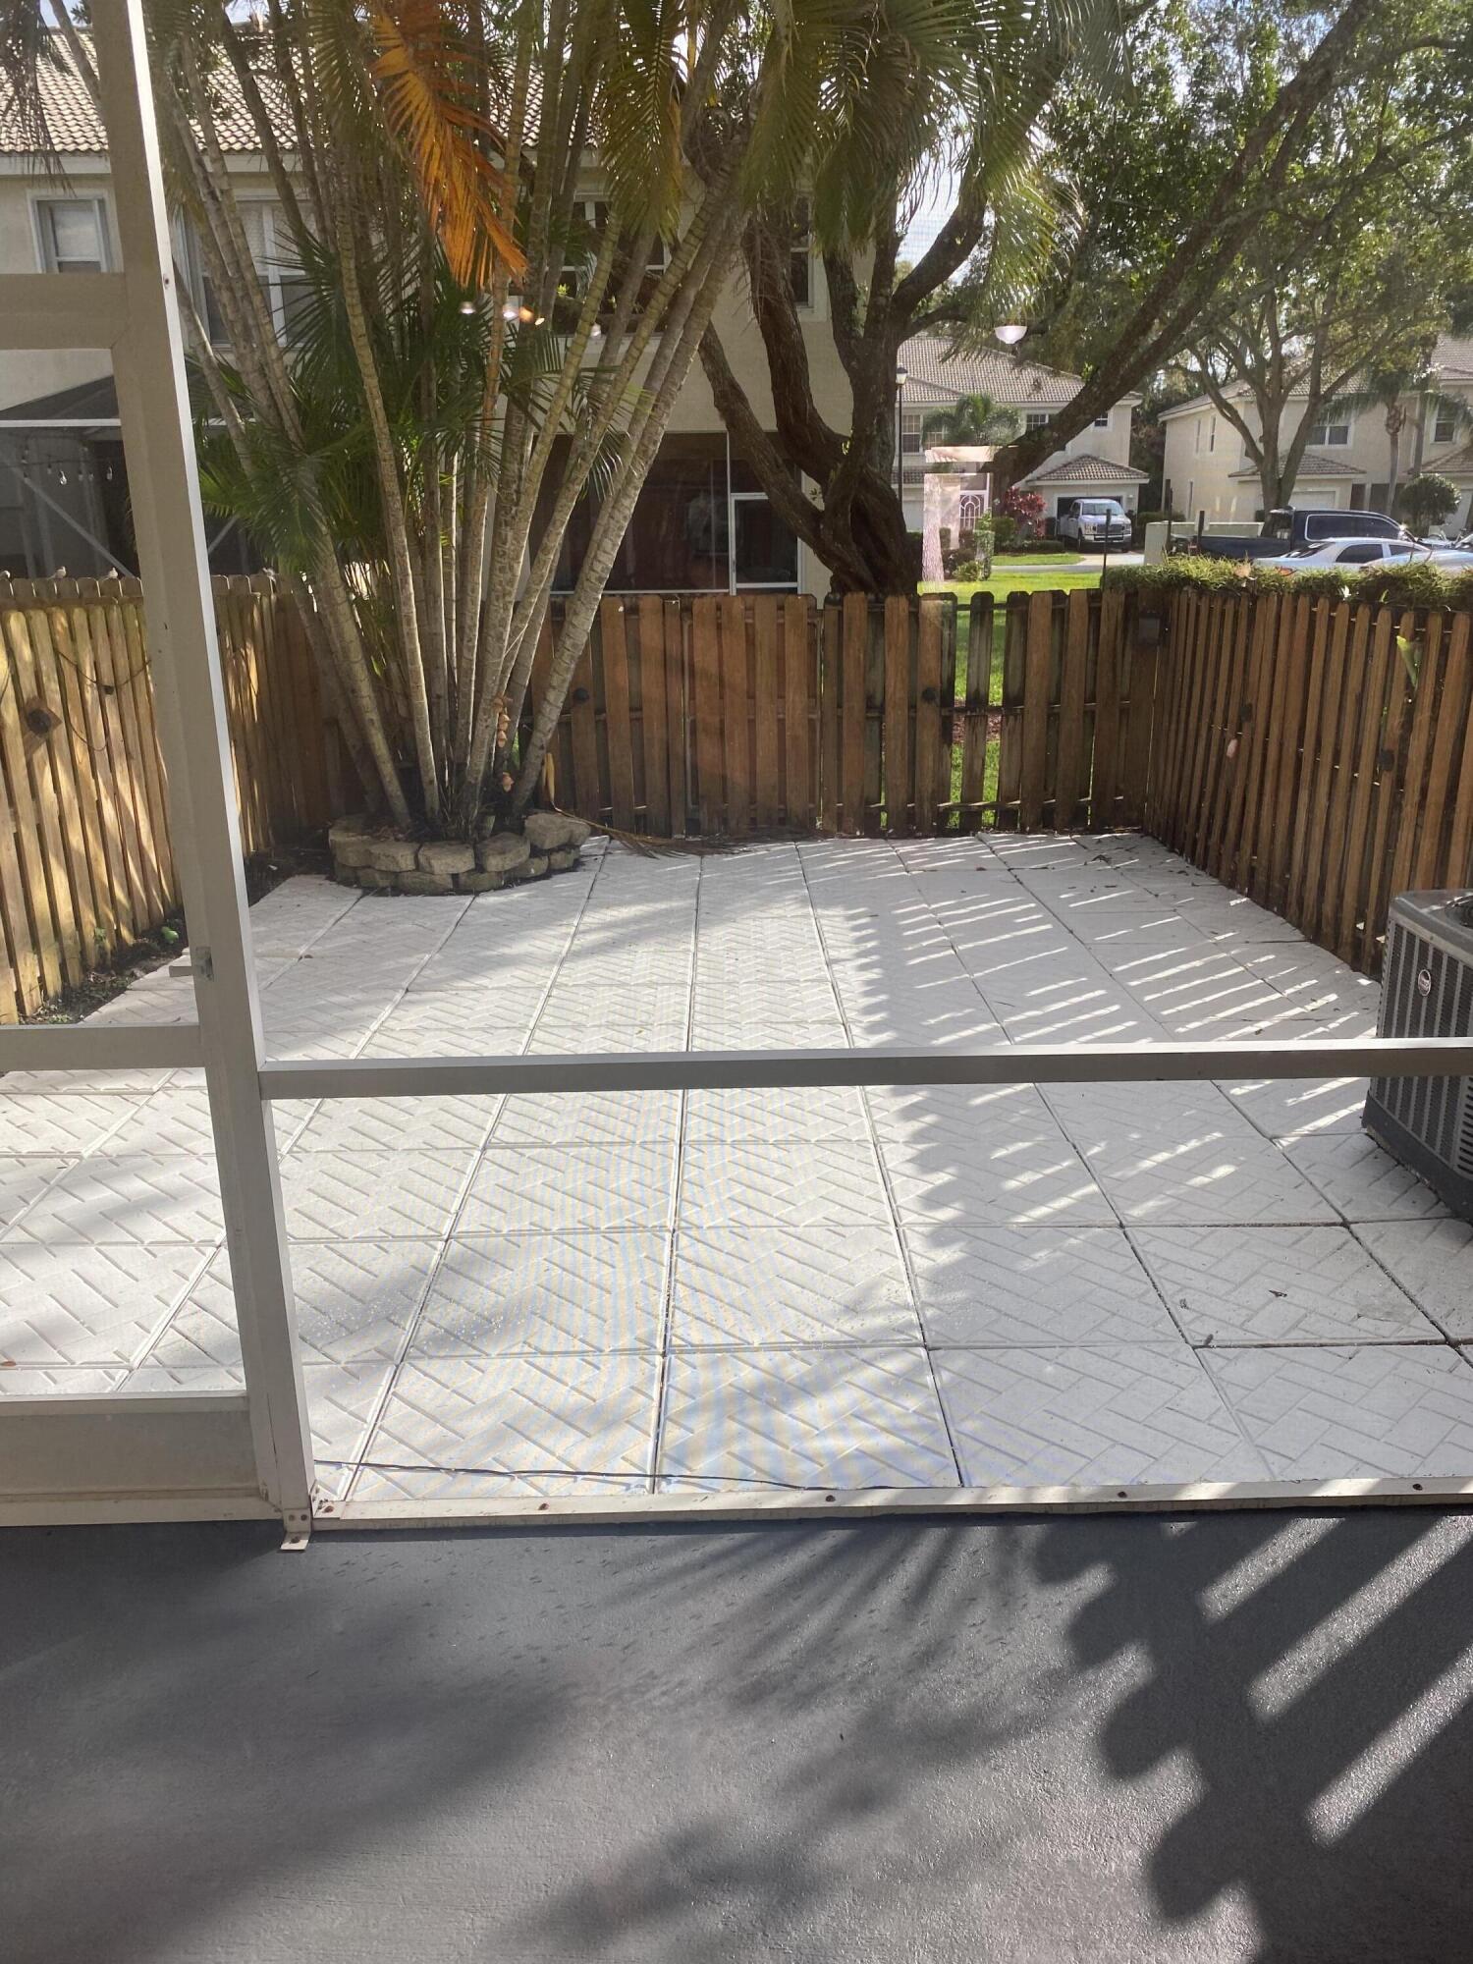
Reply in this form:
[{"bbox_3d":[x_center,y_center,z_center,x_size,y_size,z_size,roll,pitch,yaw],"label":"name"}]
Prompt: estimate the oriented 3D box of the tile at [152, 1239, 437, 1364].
[{"bbox_3d":[-1.080,0.811,3.685,0.600,0.042,0.600,-1,17,0],"label":"tile"}]

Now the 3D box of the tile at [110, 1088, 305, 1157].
[{"bbox_3d":[-1.714,0.479,4.834,0.600,0.042,0.600,-1,17,0],"label":"tile"}]

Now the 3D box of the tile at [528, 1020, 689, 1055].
[{"bbox_3d":[-0.476,0.284,5.417,0.600,0.042,0.600,-1,17,0],"label":"tile"}]

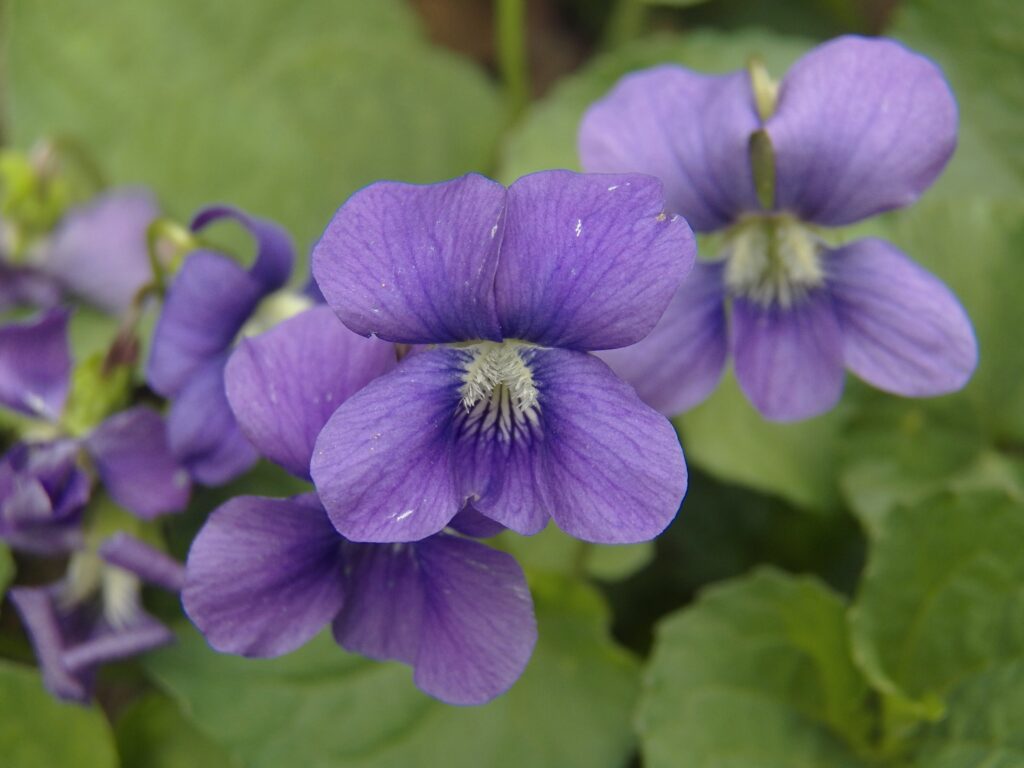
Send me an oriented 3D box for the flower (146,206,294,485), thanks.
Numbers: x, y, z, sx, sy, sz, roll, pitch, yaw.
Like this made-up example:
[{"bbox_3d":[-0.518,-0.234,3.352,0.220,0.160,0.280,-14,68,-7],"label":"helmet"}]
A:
[{"bbox_3d":[-0.024,-0.003,0.212,0.015,0.024,0.024,8,6,19],"label":"flower"}]

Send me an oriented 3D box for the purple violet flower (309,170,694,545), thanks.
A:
[{"bbox_3d":[-0.001,-0.002,0.194,0.029,0.029,0.014,0,7,0],"label":"purple violet flower"}]

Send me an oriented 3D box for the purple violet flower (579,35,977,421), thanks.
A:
[{"bbox_3d":[0.022,-0.013,0.207,0.033,0.032,0.014,2,9,4],"label":"purple violet flower"}]

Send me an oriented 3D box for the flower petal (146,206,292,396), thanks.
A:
[{"bbox_3d":[-0.025,-0.007,0.212,0.011,0.016,0.013,9,7,30],"label":"flower petal"}]

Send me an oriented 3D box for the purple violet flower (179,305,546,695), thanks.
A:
[{"bbox_3d":[-0.012,0.010,0.201,0.029,0.032,0.014,-3,7,-1],"label":"purple violet flower"}]

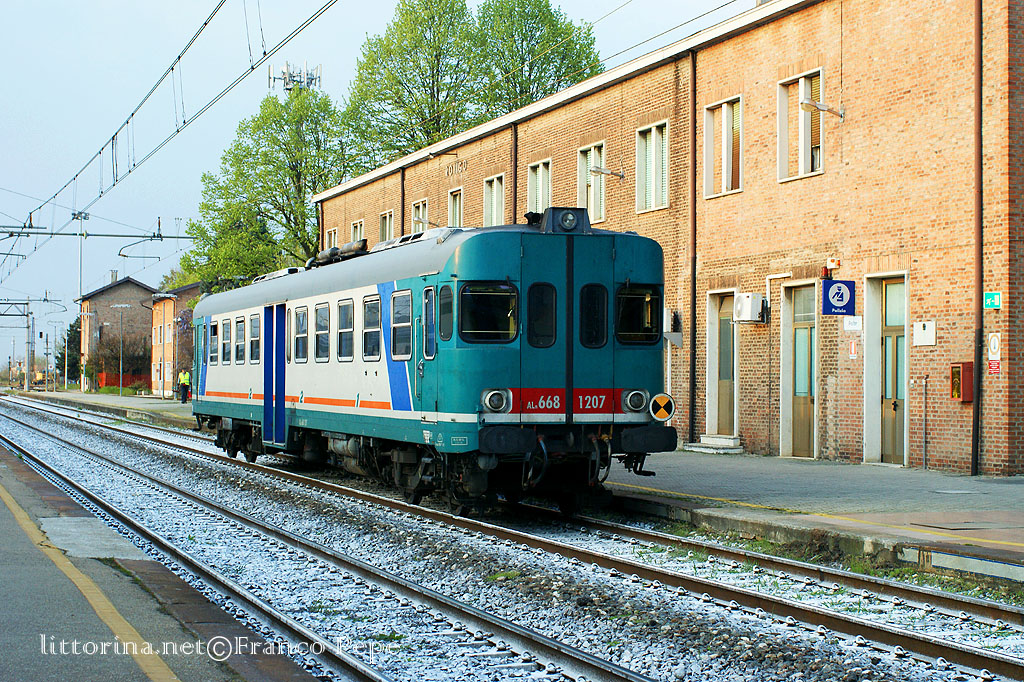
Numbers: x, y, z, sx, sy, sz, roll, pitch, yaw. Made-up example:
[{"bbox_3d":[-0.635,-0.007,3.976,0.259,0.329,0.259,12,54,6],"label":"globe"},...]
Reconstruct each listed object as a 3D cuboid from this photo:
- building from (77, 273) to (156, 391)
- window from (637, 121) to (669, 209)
[{"bbox_3d":[-34.682,-0.506,169.990,7.800,10.052,8.800,0,-1,-18],"label":"building"},{"bbox_3d":[3.153,-3.826,42.008,0.180,1.884,1.904,0,-1,-18],"label":"window"}]

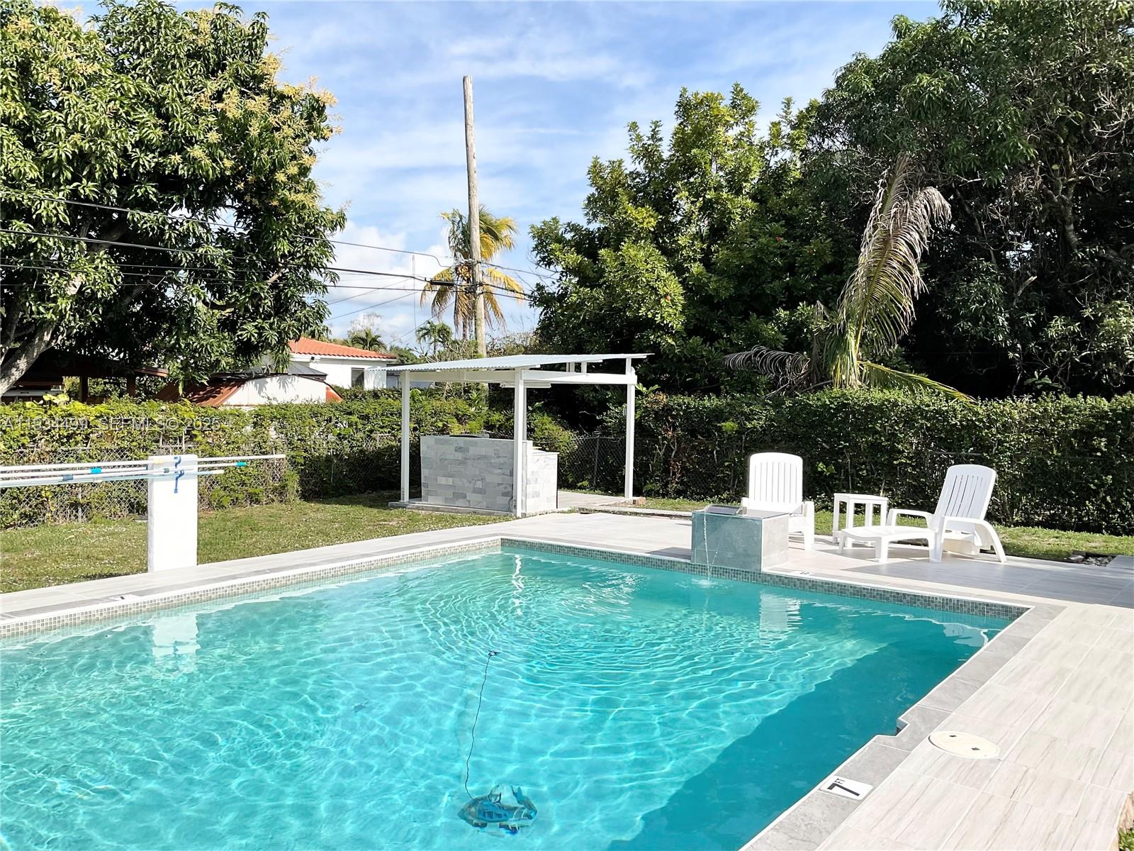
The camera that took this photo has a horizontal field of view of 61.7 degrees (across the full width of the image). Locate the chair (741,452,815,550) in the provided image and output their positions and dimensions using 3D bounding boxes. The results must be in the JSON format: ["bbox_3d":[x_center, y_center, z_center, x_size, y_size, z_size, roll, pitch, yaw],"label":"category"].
[{"bbox_3d":[2.189,0.783,9.933,0.720,0.900,0.850,1,2,14],"label":"chair"}]

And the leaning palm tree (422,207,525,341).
[{"bbox_3d":[-3.620,-3.912,36.898,4.100,9.000,4.100,1,1,0],"label":"leaning palm tree"}]

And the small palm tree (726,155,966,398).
[{"bbox_3d":[4.044,-1.187,13.969,3.200,5.000,2.900,1,1,0],"label":"small palm tree"}]

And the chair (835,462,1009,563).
[{"bbox_3d":[3.437,0.825,9.182,1.400,0.890,0.720,0,2,-20],"label":"chair"}]

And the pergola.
[{"bbox_3d":[-0.725,0.031,15.328,2.850,2.450,3.500,2,2,37],"label":"pergola"}]

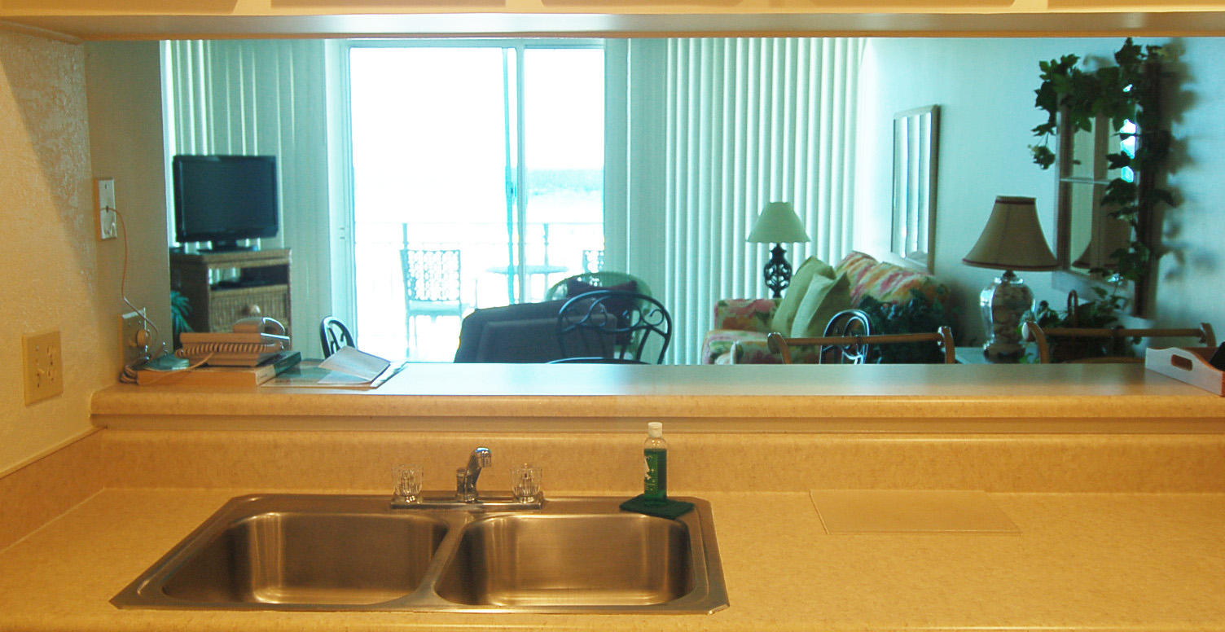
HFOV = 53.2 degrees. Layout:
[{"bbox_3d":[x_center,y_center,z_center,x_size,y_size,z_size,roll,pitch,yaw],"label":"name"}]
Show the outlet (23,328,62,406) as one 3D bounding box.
[{"bbox_3d":[-0.933,0.083,2.012,0.012,0.115,0.117,0,7,1],"label":"outlet"}]

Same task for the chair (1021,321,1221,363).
[{"bbox_3d":[1.194,0.596,2.768,0.480,1.120,0.540,0,7,1],"label":"chair"}]

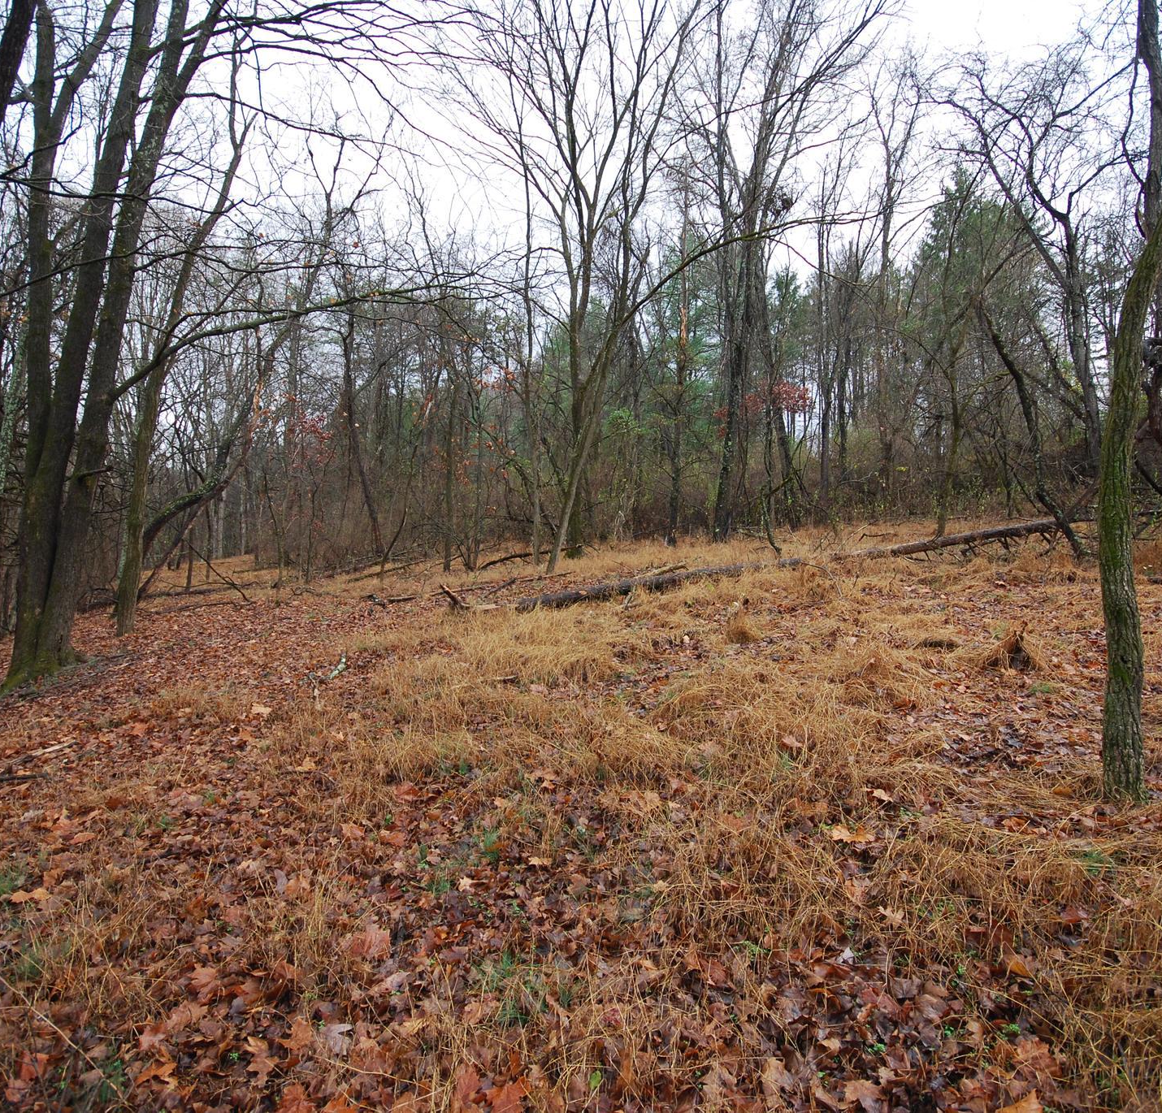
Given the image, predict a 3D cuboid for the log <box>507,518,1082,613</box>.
[{"bbox_3d":[4.081,0.143,12.200,10.478,0.360,0.340,-8,0,-8],"label":"log"}]

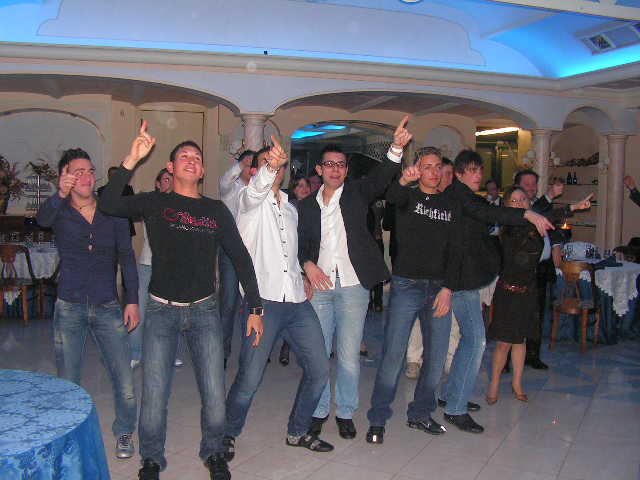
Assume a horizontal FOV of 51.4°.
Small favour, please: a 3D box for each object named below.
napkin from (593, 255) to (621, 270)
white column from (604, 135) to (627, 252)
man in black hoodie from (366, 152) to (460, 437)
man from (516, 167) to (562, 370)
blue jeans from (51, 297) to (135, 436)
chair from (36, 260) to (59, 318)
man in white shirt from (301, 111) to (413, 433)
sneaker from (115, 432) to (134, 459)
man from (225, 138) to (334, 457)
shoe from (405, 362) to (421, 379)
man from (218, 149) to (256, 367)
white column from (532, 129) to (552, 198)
[{"bbox_3d":[2.929,0.236,6.780,0.290,0.120,0.200,1,3,18],"label":"napkin"},{"bbox_3d":[4.431,-0.393,9.998,0.310,2.380,0.310,0,4,0],"label":"white column"},{"bbox_3d":[0.574,0.322,4.040,0.570,1.760,0.480,0,3,-12],"label":"man in black hoodie"},{"bbox_3d":[1.860,0.244,5.800,0.520,1.740,0.460,-2,4,-37],"label":"man"},{"bbox_3d":[-1.315,0.745,3.880,0.470,0.820,0.360,-1,3,-19],"label":"blue jeans"},{"bbox_3d":[-3.215,0.514,8.060,0.480,0.860,0.440,2,5,28],"label":"chair"},{"bbox_3d":[0.223,0.237,4.299,0.700,1.970,0.520,0,4,6],"label":"man in white shirt"},{"bbox_3d":[-1.126,1.153,3.840,0.110,0.110,0.290,-1,3,-13],"label":"sneaker"},{"bbox_3d":[-0.229,0.329,3.760,0.600,1.770,0.530,-1,3,-14],"label":"man"},{"bbox_3d":[0.794,1.071,5.625,0.110,0.110,0.290,1,4,17],"label":"shoe"},{"bbox_3d":[-0.665,0.197,5.500,0.500,1.850,0.450,-1,3,-18],"label":"man"},{"bbox_3d":[3.161,-0.365,9.499,0.300,2.400,0.300,0,4,0],"label":"white column"}]

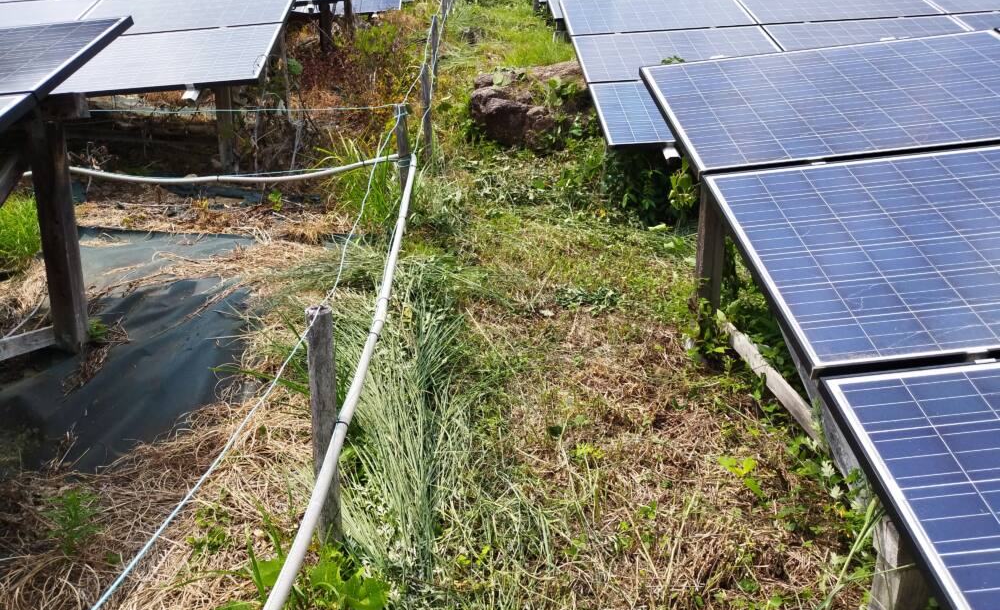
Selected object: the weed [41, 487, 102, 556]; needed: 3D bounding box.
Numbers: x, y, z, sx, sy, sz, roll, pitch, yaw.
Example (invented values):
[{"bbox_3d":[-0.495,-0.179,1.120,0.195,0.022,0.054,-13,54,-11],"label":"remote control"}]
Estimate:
[{"bbox_3d":[-1.060,0.530,1.930,0.130,0.140,0.120,-2,10,-2],"label":"weed"}]

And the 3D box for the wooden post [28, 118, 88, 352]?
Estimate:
[{"bbox_3d":[-1.680,-0.260,2.970,0.088,0.900,0.088,-2,10,-2],"label":"wooden post"}]

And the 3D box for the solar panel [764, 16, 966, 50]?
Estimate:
[{"bbox_3d":[3.155,-2.178,6.493,1.650,0.042,0.990,-4,39,-1],"label":"solar panel"}]

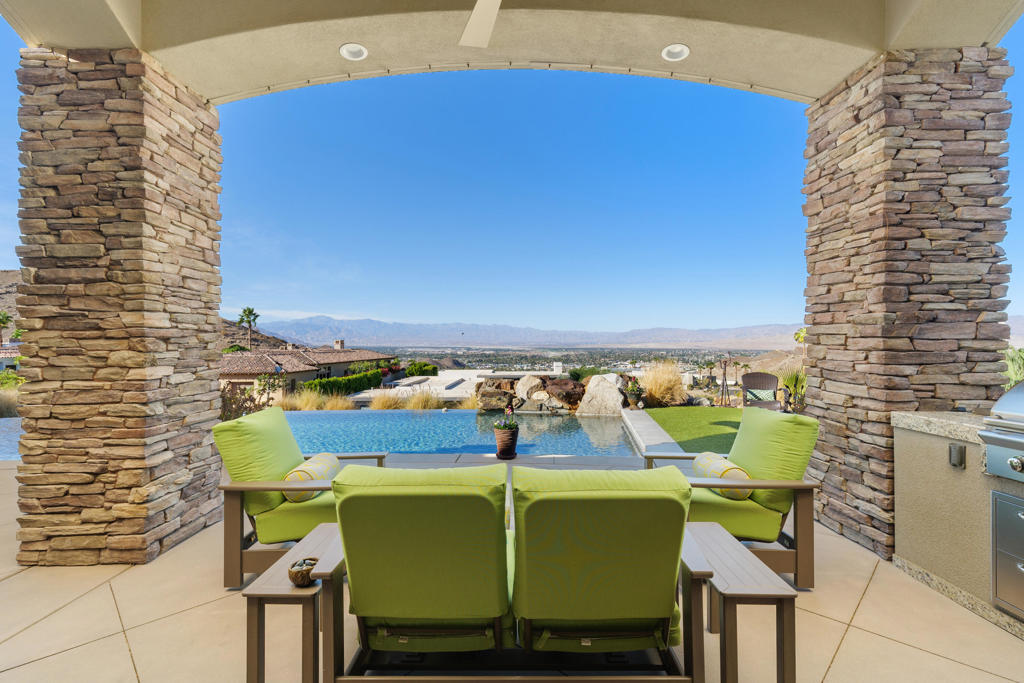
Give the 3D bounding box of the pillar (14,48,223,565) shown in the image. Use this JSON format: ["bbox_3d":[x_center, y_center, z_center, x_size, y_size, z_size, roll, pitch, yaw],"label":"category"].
[{"bbox_3d":[-2.720,-0.230,3.220,0.850,3.260,0.700,0,0,0],"label":"pillar"}]

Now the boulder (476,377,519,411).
[{"bbox_3d":[-0.310,1.130,9.900,0.900,0.730,0.700,0,0,0],"label":"boulder"}]

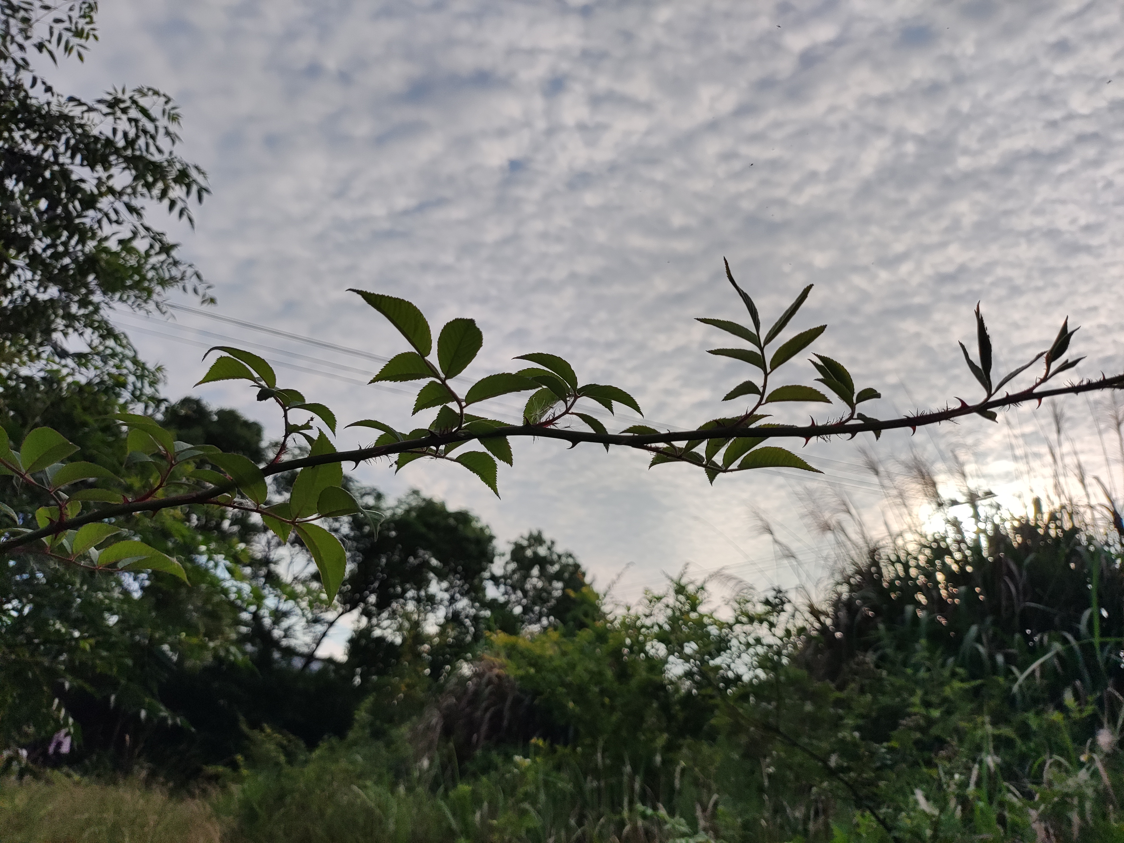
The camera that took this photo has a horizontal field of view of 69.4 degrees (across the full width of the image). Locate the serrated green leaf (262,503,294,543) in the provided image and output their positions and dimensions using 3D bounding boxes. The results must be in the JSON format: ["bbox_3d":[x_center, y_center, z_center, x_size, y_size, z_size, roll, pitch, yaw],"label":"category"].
[{"bbox_3d":[-0.156,0.056,0.446,0.018,0.008,0.027,6,-48,29],"label":"serrated green leaf"}]

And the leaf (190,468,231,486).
[{"bbox_3d":[-0.165,0.029,0.382,0.023,0.006,0.015,29,-49,6],"label":"leaf"}]

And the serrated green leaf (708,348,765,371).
[{"bbox_3d":[0.090,-0.033,0.420,0.031,0.005,0.013,18,-19,0],"label":"serrated green leaf"}]

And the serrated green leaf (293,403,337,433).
[{"bbox_3d":[-0.122,-0.003,0.405,0.026,0.007,0.012,32,-21,0],"label":"serrated green leaf"}]

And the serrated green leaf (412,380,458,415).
[{"bbox_3d":[-0.064,-0.012,0.408,0.026,0.005,0.016,-17,-48,18],"label":"serrated green leaf"}]

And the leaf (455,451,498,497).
[{"bbox_3d":[-0.041,0.025,0.412,0.031,0.006,0.015,44,-52,-15],"label":"leaf"}]

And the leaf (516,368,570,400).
[{"bbox_3d":[-0.011,-0.021,0.460,0.031,0.007,0.017,20,-28,0],"label":"leaf"}]

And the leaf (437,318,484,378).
[{"bbox_3d":[-0.057,-0.042,0.460,0.023,0.038,0.006,33,-18,-33],"label":"leaf"}]

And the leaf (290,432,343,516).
[{"bbox_3d":[-0.135,0.029,0.448,0.026,0.050,0.008,12,-5,5],"label":"leaf"}]

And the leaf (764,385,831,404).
[{"bbox_3d":[0.129,-0.015,0.444,0.038,0.007,0.017,0,-37,-5],"label":"leaf"}]

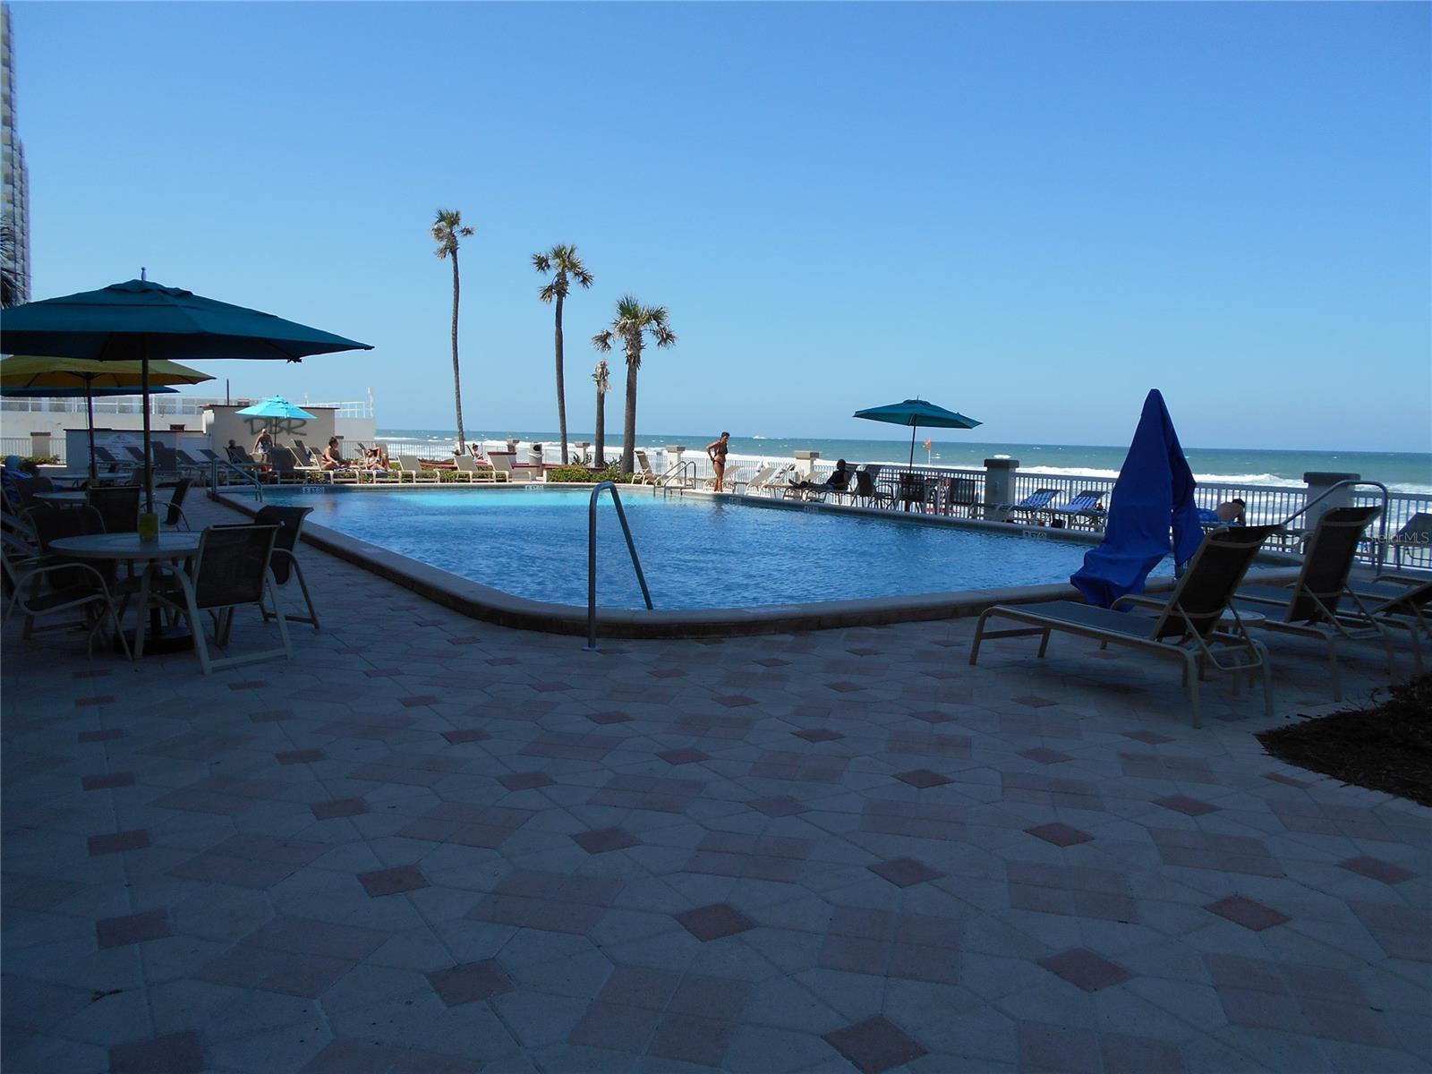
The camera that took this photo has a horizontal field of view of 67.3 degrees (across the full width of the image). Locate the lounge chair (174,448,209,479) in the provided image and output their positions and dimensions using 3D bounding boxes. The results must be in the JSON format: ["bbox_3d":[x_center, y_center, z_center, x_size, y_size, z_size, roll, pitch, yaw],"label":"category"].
[{"bbox_3d":[-15.241,-2.047,31.276,1.750,0.860,0.670,3,6,23],"label":"lounge chair"}]

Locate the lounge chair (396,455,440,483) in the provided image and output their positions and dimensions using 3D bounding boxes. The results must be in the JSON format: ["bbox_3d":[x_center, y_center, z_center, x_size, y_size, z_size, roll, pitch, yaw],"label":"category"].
[{"bbox_3d":[-8.436,-1.876,30.400,0.700,0.850,1.800,-2,6,-31],"label":"lounge chair"}]

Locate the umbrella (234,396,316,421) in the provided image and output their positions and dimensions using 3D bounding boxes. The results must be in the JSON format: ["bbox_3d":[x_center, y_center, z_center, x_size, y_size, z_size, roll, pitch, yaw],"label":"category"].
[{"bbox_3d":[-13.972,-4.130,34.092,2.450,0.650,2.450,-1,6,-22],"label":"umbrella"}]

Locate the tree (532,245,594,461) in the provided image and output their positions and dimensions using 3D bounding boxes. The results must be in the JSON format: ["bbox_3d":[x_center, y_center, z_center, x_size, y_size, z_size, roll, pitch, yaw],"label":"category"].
[{"bbox_3d":[-5.353,-6.143,37.700,2.100,8.106,2.100,1,5,0],"label":"tree"}]

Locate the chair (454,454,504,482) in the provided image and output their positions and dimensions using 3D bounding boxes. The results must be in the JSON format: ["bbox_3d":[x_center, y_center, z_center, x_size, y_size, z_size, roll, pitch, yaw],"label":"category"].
[{"bbox_3d":[-7.339,-2.021,32.482,0.700,0.870,1.950,-2,6,-31],"label":"chair"}]

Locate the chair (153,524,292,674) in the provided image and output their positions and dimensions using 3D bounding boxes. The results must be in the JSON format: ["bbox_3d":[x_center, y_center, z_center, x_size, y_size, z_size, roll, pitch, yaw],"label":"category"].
[{"bbox_3d":[-3.324,0.352,7.138,0.760,0.925,0.620,4,6,30],"label":"chair"}]

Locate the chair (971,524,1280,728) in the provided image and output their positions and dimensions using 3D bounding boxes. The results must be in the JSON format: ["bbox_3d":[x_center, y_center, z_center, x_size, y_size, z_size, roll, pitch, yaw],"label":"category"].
[{"bbox_3d":[2.540,0.414,6.849,0.670,1.110,1.850,-2,6,-28],"label":"chair"}]

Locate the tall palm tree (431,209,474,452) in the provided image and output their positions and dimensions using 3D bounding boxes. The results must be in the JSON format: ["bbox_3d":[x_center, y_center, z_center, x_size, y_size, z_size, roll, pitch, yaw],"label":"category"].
[{"bbox_3d":[-11.464,-8.714,47.000,1.900,11.217,1.900,-2,6,-31],"label":"tall palm tree"}]

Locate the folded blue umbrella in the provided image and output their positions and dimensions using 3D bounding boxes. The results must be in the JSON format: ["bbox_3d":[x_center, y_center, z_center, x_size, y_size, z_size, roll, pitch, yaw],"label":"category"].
[{"bbox_3d":[4.090,-0.368,10.352,1.100,2.080,0.700,-2,6,-28],"label":"folded blue umbrella"}]

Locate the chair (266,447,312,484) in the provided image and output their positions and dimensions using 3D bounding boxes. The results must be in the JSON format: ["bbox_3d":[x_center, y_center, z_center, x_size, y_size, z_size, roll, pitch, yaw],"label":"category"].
[{"bbox_3d":[-11.103,-1.781,27.973,0.690,0.950,1.850,-2,6,-28],"label":"chair"}]

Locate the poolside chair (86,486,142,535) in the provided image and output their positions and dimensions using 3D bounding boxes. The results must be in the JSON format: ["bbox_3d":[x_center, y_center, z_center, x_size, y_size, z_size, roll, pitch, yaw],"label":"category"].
[{"bbox_3d":[-6.696,-0.094,11.856,0.620,0.950,0.700,-4,7,-43],"label":"poolside chair"}]

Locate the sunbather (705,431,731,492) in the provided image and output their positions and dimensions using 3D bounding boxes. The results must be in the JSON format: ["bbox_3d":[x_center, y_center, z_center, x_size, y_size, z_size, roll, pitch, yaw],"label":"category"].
[{"bbox_3d":[0.105,-2.009,28.938,0.500,1.640,0.550,4,6,28],"label":"sunbather"}]

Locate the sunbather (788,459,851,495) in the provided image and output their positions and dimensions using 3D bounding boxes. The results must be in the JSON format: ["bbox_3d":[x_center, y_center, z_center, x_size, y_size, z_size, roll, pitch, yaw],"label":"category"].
[{"bbox_3d":[2.351,-1.387,24.300,1.350,0.760,0.550,-1,6,-25],"label":"sunbather"}]

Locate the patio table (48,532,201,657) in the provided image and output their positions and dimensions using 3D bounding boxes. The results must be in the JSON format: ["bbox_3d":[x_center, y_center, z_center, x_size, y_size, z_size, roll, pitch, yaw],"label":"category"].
[{"bbox_3d":[-3.900,0.403,7.508,1.260,0.730,1.260,-2,6,-28],"label":"patio table"}]

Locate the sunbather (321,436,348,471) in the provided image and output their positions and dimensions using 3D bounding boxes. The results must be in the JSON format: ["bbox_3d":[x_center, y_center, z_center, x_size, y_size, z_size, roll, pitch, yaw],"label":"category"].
[{"bbox_3d":[-10.342,-2.227,29.200,0.780,0.880,0.520,4,6,28],"label":"sunbather"}]

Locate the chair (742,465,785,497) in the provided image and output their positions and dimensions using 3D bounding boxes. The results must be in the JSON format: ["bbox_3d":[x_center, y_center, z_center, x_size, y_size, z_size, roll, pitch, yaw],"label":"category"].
[{"bbox_3d":[1.089,-1.396,27.200,1.800,0.900,0.700,-2,6,-31],"label":"chair"}]

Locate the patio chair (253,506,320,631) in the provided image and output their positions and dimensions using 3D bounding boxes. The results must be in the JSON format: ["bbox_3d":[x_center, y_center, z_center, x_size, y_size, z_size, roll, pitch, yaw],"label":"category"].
[{"bbox_3d":[-3.487,0.252,8.114,0.610,0.935,0.740,4,6,27],"label":"patio chair"}]

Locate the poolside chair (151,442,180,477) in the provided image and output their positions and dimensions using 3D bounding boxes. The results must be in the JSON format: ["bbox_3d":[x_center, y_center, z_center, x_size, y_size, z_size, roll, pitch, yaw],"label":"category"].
[{"bbox_3d":[-14.801,-1.874,28.981,0.670,0.960,1.550,-2,6,-30],"label":"poolside chair"}]

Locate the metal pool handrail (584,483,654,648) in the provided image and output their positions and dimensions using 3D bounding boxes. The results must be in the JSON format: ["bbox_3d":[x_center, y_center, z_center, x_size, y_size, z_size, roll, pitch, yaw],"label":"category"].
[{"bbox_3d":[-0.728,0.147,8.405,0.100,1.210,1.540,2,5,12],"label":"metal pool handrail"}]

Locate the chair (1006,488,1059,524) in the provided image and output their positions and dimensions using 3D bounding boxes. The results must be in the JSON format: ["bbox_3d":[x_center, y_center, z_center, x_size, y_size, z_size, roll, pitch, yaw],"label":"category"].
[{"bbox_3d":[5.811,-0.530,20.427,1.800,0.780,0.670,-2,6,-35],"label":"chair"}]

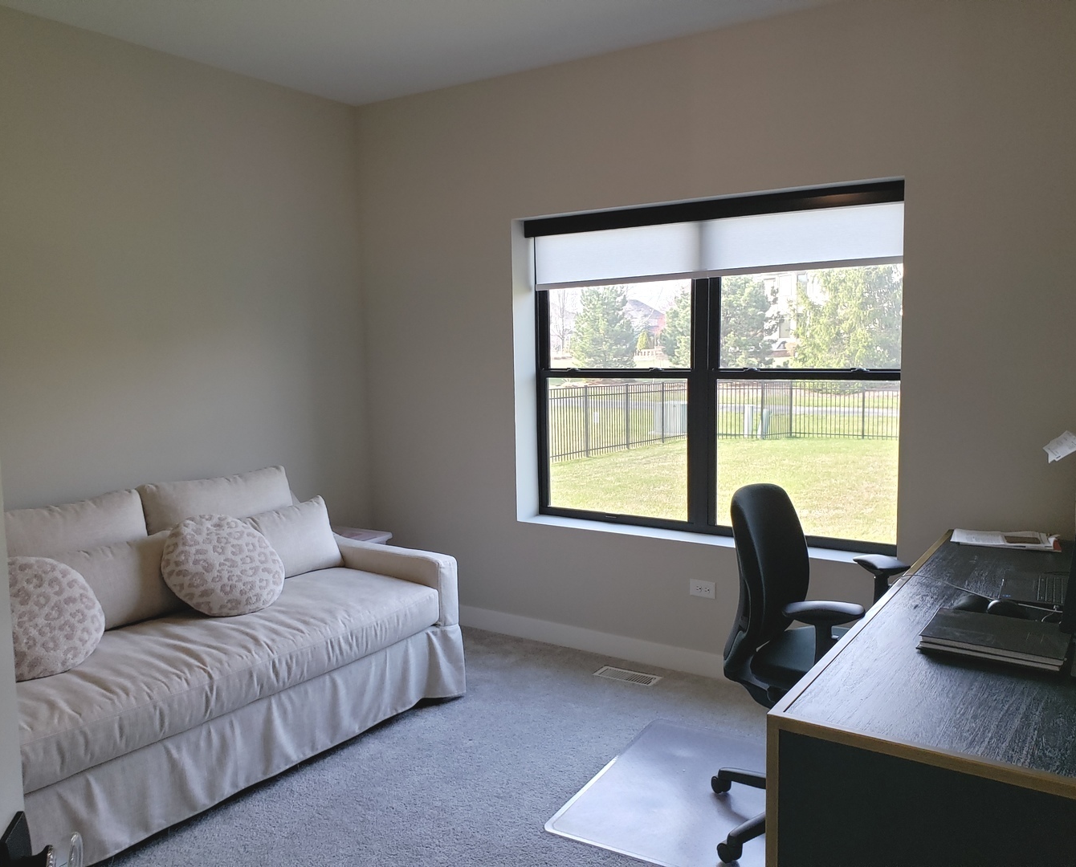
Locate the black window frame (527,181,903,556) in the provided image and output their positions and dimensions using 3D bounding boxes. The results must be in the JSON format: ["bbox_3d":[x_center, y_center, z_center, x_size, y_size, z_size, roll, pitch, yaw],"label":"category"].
[{"bbox_3d":[0.724,-0.268,3.913,1.760,1.450,0.109,3,7,33],"label":"black window frame"}]

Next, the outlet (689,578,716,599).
[{"bbox_3d":[0.720,0.684,3.807,0.116,0.073,0.010,3,7,33],"label":"outlet"}]

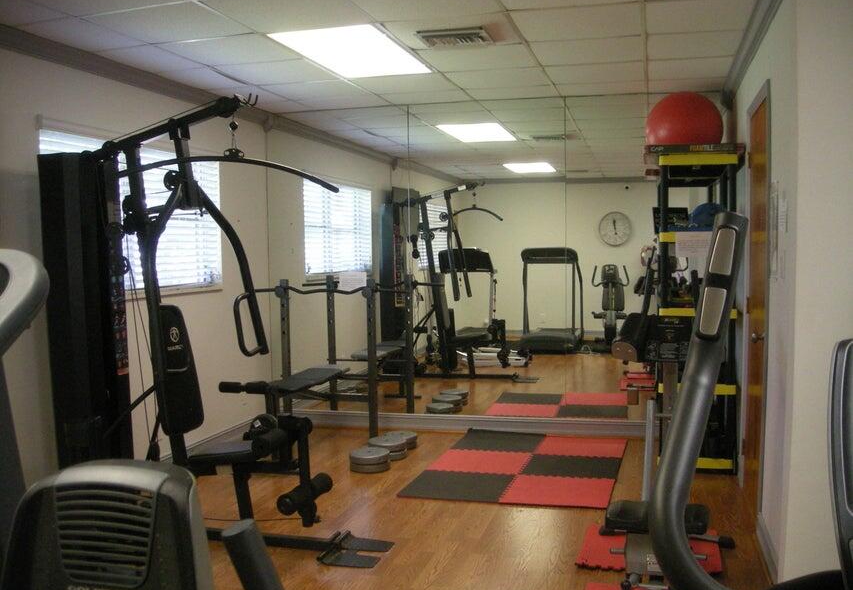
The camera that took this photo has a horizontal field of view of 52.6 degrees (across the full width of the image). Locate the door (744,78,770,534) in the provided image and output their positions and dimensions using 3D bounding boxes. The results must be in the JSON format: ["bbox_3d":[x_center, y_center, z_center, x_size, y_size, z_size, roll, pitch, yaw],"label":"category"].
[{"bbox_3d":[1.730,0.092,4.494,0.050,2.084,0.764,1,3,15],"label":"door"}]

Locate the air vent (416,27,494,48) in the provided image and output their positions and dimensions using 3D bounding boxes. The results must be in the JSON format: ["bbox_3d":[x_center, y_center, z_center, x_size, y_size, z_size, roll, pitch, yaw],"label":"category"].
[{"bbox_3d":[0.149,-1.318,4.417,0.352,0.040,0.352,1,3,15],"label":"air vent"}]

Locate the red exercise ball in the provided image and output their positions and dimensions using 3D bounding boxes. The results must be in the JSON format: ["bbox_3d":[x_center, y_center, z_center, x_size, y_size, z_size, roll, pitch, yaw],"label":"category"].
[{"bbox_3d":[1.682,-1.094,5.636,0.493,0.457,0.493,1,3,15],"label":"red exercise ball"}]

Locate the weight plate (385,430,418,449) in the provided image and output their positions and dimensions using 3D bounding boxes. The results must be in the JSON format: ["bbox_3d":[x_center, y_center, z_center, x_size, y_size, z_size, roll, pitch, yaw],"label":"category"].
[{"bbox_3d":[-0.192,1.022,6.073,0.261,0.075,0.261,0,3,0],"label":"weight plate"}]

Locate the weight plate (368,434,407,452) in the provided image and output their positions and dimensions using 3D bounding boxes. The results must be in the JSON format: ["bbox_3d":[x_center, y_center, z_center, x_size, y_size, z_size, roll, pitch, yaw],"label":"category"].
[{"bbox_3d":[-0.259,1.003,5.780,0.258,0.045,0.258,0,3,0],"label":"weight plate"}]

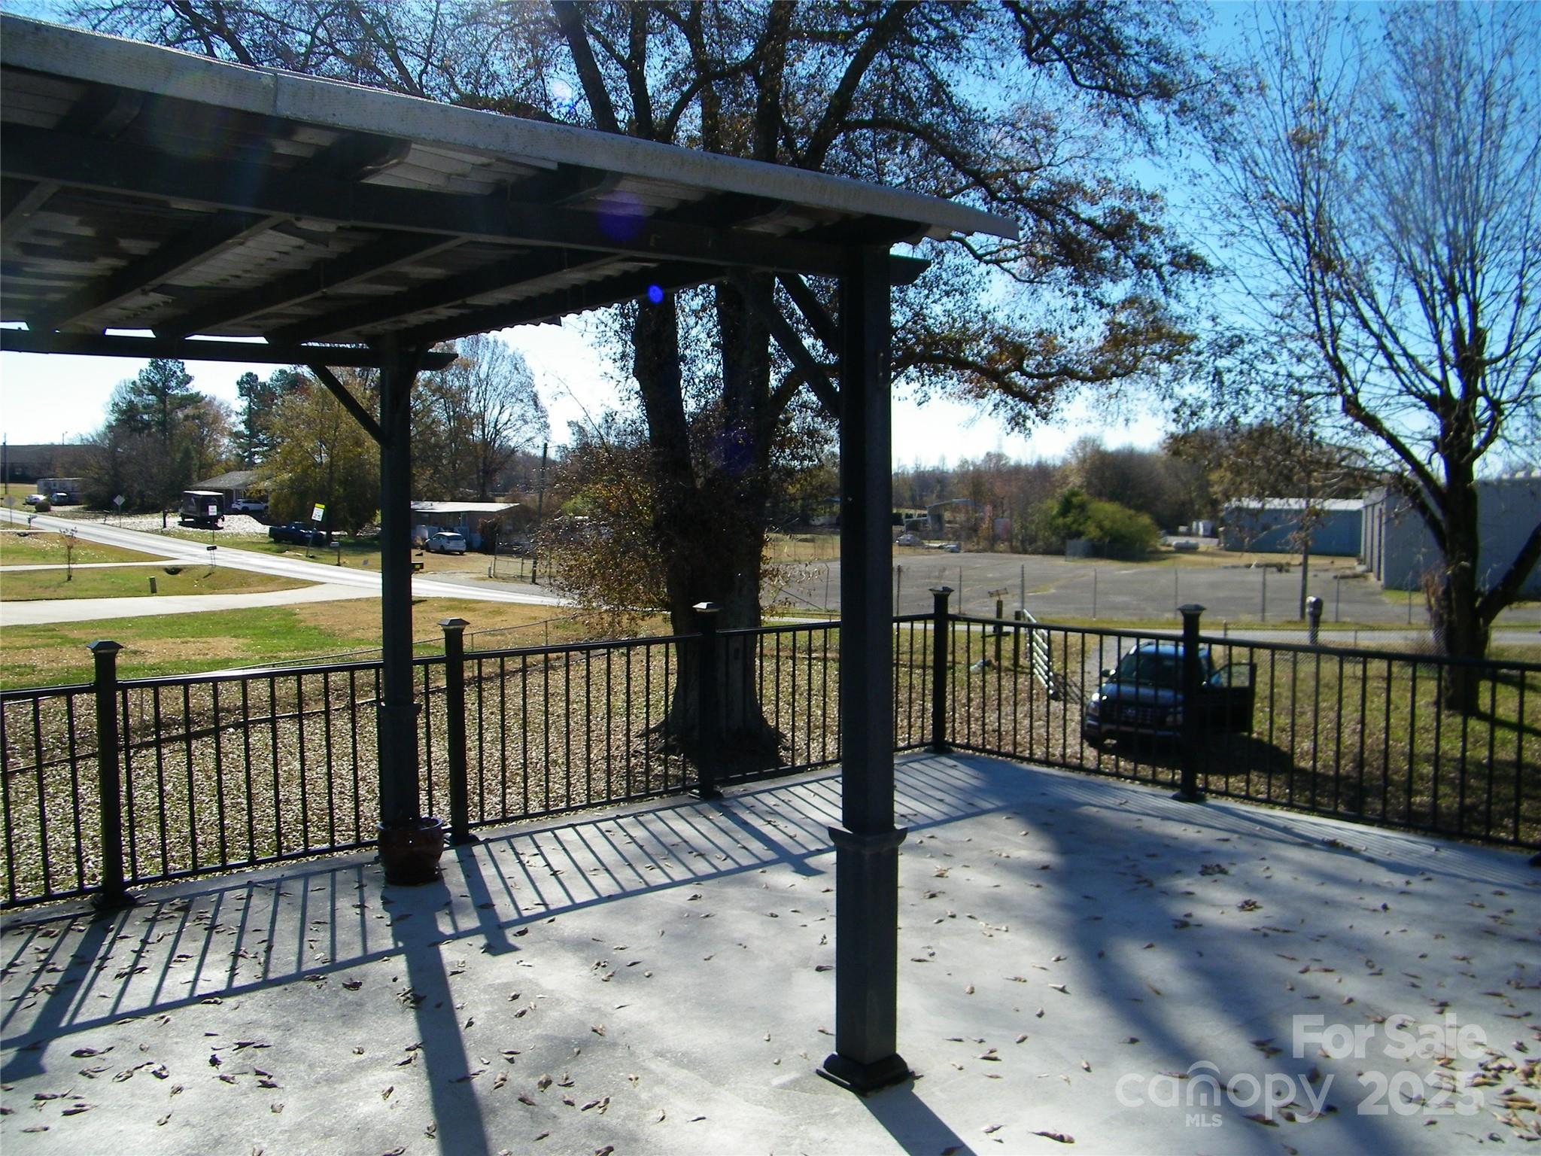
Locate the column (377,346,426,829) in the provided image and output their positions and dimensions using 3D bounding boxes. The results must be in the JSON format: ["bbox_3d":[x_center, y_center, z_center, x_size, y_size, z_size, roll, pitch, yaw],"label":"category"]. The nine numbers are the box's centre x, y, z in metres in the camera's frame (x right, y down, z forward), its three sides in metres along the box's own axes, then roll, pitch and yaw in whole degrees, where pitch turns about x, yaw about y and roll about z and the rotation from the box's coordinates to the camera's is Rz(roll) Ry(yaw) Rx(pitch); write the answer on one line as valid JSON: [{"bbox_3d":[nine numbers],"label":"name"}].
[{"bbox_3d":[-1.707,0.121,5.704,0.190,2.344,0.190,-4,5,-41],"label":"column"}]

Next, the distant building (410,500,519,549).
[{"bbox_3d":[-24.267,-3.947,100.167,12.400,3.850,4.500,3,5,38],"label":"distant building"}]

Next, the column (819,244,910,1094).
[{"bbox_3d":[0.263,0.249,3.512,0.200,2.346,0.200,-4,5,-41],"label":"column"}]

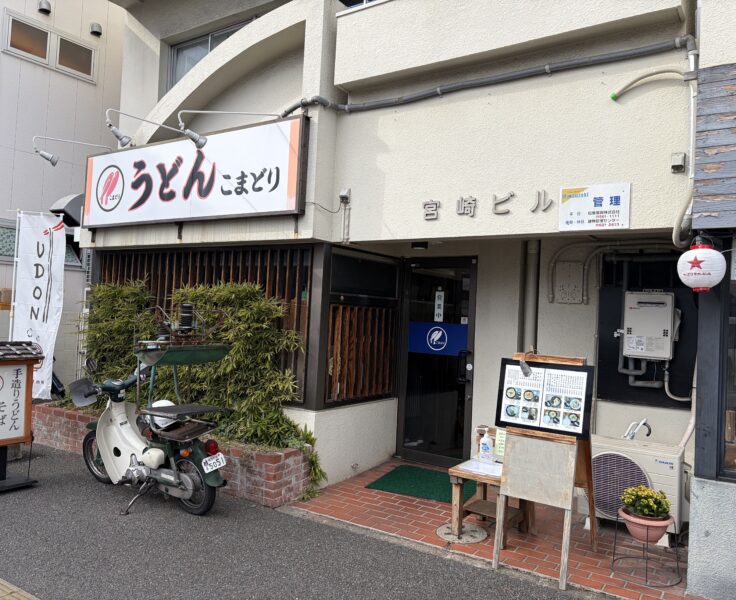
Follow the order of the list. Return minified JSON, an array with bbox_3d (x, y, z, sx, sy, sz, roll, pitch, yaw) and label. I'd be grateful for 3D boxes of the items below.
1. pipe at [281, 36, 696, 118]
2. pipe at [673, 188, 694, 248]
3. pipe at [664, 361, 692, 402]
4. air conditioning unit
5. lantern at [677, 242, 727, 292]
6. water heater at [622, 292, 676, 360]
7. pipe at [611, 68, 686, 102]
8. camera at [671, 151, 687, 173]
[{"bbox_3d":[0.638,-1.644,4.554,3.250,0.170,0.270,2,-2,34],"label":"pipe"},{"bbox_3d":[1.919,-0.496,3.655,0.125,0.365,0.100,1,-1,34],"label":"pipe"},{"bbox_3d":[2.381,0.625,4.608,0.190,0.320,0.070,1,-1,34],"label":"pipe"},{"bbox_3d":[1.931,1.345,4.433,0.680,0.545,0.285,1,-1,34],"label":"air conditioning unit"},{"bbox_3d":[1.882,-0.180,3.387,0.245,0.275,0.245,1,-2,37],"label":"lantern"},{"bbox_3d":[2.224,0.197,4.728,0.348,0.500,0.200,1,-1,34],"label":"water heater"},{"bbox_3d":[1.801,-1.392,3.874,0.460,0.155,0.110,2,-2,34],"label":"pipe"},{"bbox_3d":[1.890,-0.833,3.654,0.085,0.125,0.070,1,-1,34],"label":"camera"}]

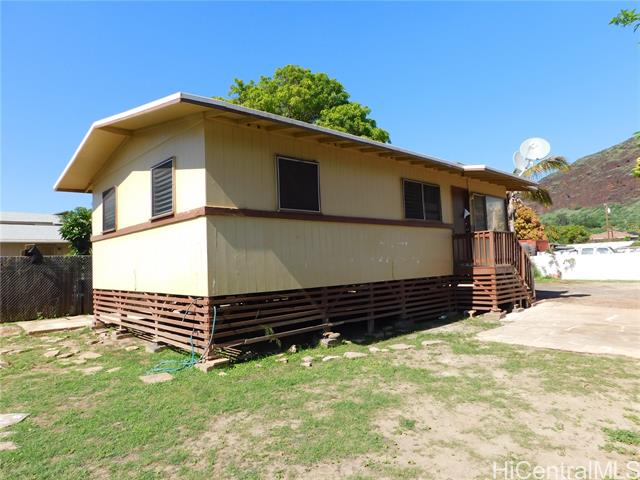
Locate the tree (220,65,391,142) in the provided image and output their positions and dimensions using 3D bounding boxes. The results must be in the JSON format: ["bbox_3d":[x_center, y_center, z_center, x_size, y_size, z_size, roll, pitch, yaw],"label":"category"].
[{"bbox_3d":[-0.931,-3.739,24.000,10.000,12.800,9.500,-2,-3,0],"label":"tree"}]

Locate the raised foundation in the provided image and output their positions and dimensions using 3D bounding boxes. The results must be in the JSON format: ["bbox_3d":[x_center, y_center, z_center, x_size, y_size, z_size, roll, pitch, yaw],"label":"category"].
[{"bbox_3d":[0.294,1.507,11.583,10.130,1.050,6.930,1,-5,-42],"label":"raised foundation"}]

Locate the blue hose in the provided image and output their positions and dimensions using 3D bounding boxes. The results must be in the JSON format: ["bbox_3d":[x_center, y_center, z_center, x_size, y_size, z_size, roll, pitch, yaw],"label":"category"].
[{"bbox_3d":[-2.010,1.381,6.044,1.100,0.800,0.750,1,-5,-42],"label":"blue hose"}]

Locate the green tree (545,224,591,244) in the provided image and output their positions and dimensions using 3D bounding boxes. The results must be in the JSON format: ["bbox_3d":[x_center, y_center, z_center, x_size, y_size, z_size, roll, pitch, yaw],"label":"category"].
[{"bbox_3d":[23.283,0.274,40.000,4.800,4.600,4.500,-2,-3,0],"label":"green tree"}]

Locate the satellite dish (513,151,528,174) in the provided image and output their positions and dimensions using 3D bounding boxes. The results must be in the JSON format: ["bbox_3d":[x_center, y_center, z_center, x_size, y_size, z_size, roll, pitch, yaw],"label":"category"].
[{"bbox_3d":[5.910,-2.305,12.563,0.400,0.720,0.700,0,-4,-31],"label":"satellite dish"}]

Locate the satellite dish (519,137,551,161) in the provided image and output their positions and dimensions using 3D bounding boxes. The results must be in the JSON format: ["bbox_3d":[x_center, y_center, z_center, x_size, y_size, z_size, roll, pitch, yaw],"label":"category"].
[{"bbox_3d":[6.650,-2.815,13.151,0.950,0.750,0.400,-4,-4,30],"label":"satellite dish"}]

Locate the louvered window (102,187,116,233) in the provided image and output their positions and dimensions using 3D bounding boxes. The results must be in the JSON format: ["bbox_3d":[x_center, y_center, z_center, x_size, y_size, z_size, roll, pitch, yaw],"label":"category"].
[{"bbox_3d":[-4.876,-0.667,9.805,0.110,1.000,0.970,1,-5,-42],"label":"louvered window"}]

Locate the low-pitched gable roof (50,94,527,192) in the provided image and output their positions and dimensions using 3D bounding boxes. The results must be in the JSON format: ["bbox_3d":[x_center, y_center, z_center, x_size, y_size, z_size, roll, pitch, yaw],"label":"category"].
[{"bbox_3d":[-0.402,-1.952,12.502,11.220,0.890,8.550,1,-5,-42],"label":"low-pitched gable roof"}]

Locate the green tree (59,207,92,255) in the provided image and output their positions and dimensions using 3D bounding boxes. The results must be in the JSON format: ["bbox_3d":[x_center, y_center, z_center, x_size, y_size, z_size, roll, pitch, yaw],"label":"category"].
[{"bbox_3d":[-7.477,0.624,13.500,1.900,3.400,1.900,-2,-3,0],"label":"green tree"}]

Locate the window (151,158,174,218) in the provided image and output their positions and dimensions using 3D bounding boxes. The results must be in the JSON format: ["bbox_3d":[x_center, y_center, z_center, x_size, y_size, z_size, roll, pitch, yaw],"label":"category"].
[{"bbox_3d":[-2.825,-0.875,7.558,0.110,1.000,0.990,1,-5,-42],"label":"window"}]

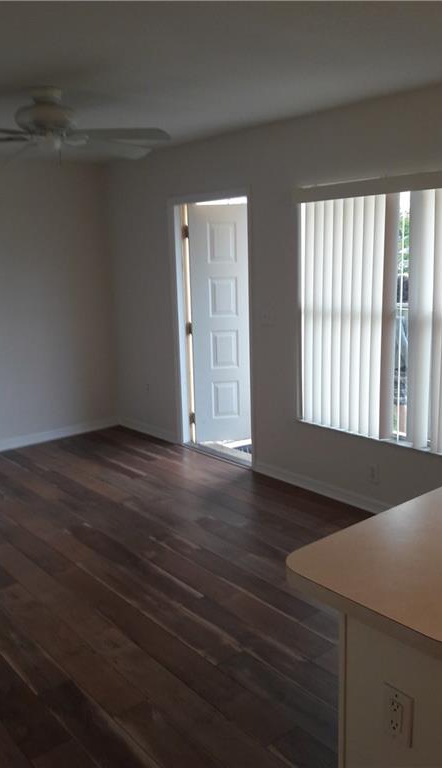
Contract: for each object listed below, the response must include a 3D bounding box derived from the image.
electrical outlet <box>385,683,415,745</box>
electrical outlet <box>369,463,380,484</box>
[{"bbox_3d":[0.359,0.678,1.271,0.010,0.116,0.072,-11,15,-39],"label":"electrical outlet"},{"bbox_3d":[0.959,0.562,3.890,0.010,0.116,0.072,-11,15,-39],"label":"electrical outlet"}]

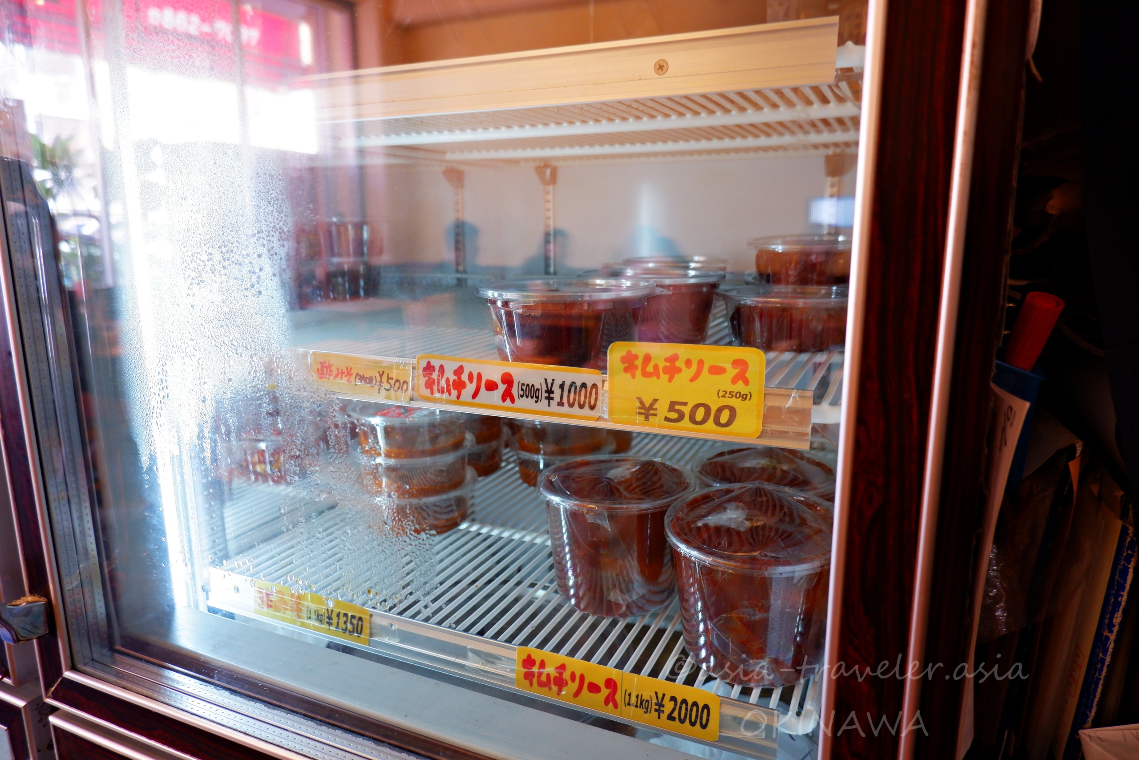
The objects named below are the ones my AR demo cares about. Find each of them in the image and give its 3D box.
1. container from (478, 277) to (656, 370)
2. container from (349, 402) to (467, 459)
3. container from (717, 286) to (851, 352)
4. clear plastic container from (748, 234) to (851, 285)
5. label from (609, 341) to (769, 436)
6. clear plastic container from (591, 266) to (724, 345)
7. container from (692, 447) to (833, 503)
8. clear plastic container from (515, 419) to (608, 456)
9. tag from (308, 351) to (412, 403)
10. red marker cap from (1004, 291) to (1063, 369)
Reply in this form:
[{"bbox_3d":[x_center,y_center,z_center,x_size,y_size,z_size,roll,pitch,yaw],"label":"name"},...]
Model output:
[{"bbox_3d":[-0.002,-0.045,0.539,0.131,0.055,0.131,0,11,0],"label":"container"},{"bbox_3d":[-0.168,0.049,0.776,0.131,0.044,0.131,0,11,0],"label":"container"},{"bbox_3d":[0.186,-0.052,0.592,0.131,0.044,0.131,5,12,24],"label":"container"},{"bbox_3d":[0.247,-0.126,0.743,0.131,0.040,0.131,5,12,24],"label":"clear plastic container"},{"bbox_3d":[0.069,0.006,0.454,0.100,0.055,0.003,5,12,24],"label":"label"},{"bbox_3d":[0.073,-0.070,0.653,0.131,0.055,0.131,5,12,24],"label":"clear plastic container"},{"bbox_3d":[0.173,0.124,0.650,0.131,0.104,0.131,5,12,24],"label":"container"},{"bbox_3d":[-0.008,0.061,0.919,0.131,0.044,0.131,0,11,0],"label":"clear plastic container"},{"bbox_3d":[-0.163,-0.002,0.560,0.098,0.034,0.003,5,12,24],"label":"tag"},{"bbox_3d":[0.268,-0.025,0.424,0.019,0.048,0.019,24,42,29],"label":"red marker cap"}]

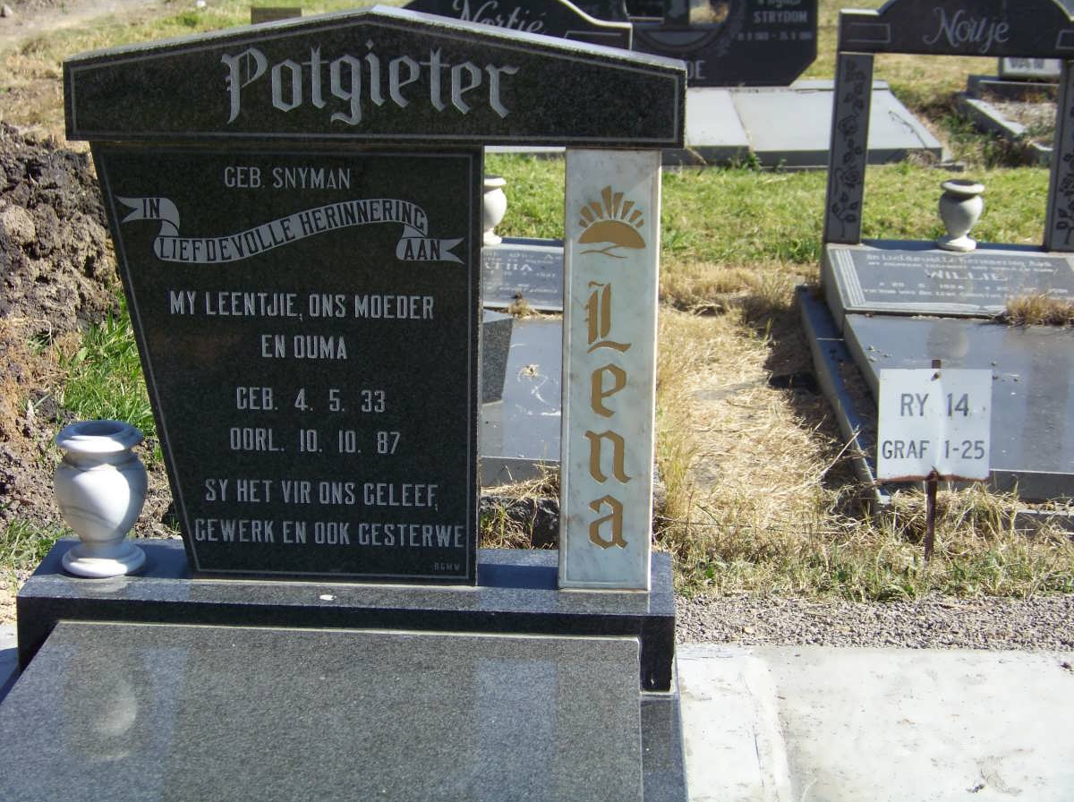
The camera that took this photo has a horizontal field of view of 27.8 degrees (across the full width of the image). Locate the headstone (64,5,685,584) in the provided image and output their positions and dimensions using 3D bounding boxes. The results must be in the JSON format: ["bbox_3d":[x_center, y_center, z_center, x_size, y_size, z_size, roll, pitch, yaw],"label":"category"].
[{"bbox_3d":[-0.228,-0.143,3.134,0.865,0.840,0.088,1,18,2],"label":"headstone"}]

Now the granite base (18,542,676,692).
[{"bbox_3d":[-0.266,0.306,3.170,0.925,0.114,0.245,1,17,3],"label":"granite base"}]

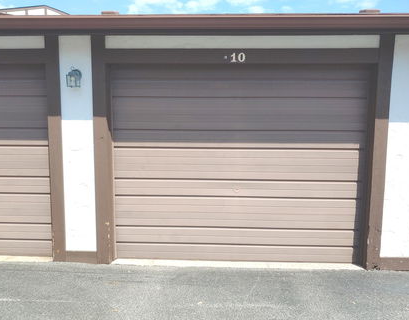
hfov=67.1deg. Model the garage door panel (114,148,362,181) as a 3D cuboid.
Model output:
[{"bbox_3d":[0.358,0.047,3.366,2.680,0.345,0.050,1,5,2],"label":"garage door panel"}]

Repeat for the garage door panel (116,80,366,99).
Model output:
[{"bbox_3d":[0.364,-0.751,3.289,2.680,0.174,0.050,1,5,2],"label":"garage door panel"}]

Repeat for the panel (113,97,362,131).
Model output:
[{"bbox_3d":[0.362,-0.490,3.315,2.680,0.350,0.050,1,5,2],"label":"panel"}]

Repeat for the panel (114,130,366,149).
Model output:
[{"bbox_3d":[0.360,-0.220,3.341,2.680,0.192,0.050,1,5,2],"label":"panel"}]

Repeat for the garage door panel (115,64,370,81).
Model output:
[{"bbox_3d":[0.365,-0.922,3.273,2.680,0.169,0.050,1,5,2],"label":"garage door panel"}]

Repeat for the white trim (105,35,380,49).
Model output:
[{"bbox_3d":[0.358,-1.160,3.047,2.687,0.122,0.040,1,5,2],"label":"white trim"}]

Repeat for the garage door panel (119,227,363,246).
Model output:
[{"bbox_3d":[0.351,0.846,3.443,2.680,0.192,0.050,1,5,2],"label":"garage door panel"}]

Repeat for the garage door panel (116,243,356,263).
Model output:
[{"bbox_3d":[0.350,1.036,3.461,2.680,0.190,0.050,1,5,2],"label":"garage door panel"}]

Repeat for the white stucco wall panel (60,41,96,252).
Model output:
[{"bbox_3d":[-1.323,-0.131,3.267,0.332,2.256,0.060,1,6,2],"label":"white stucco wall panel"}]

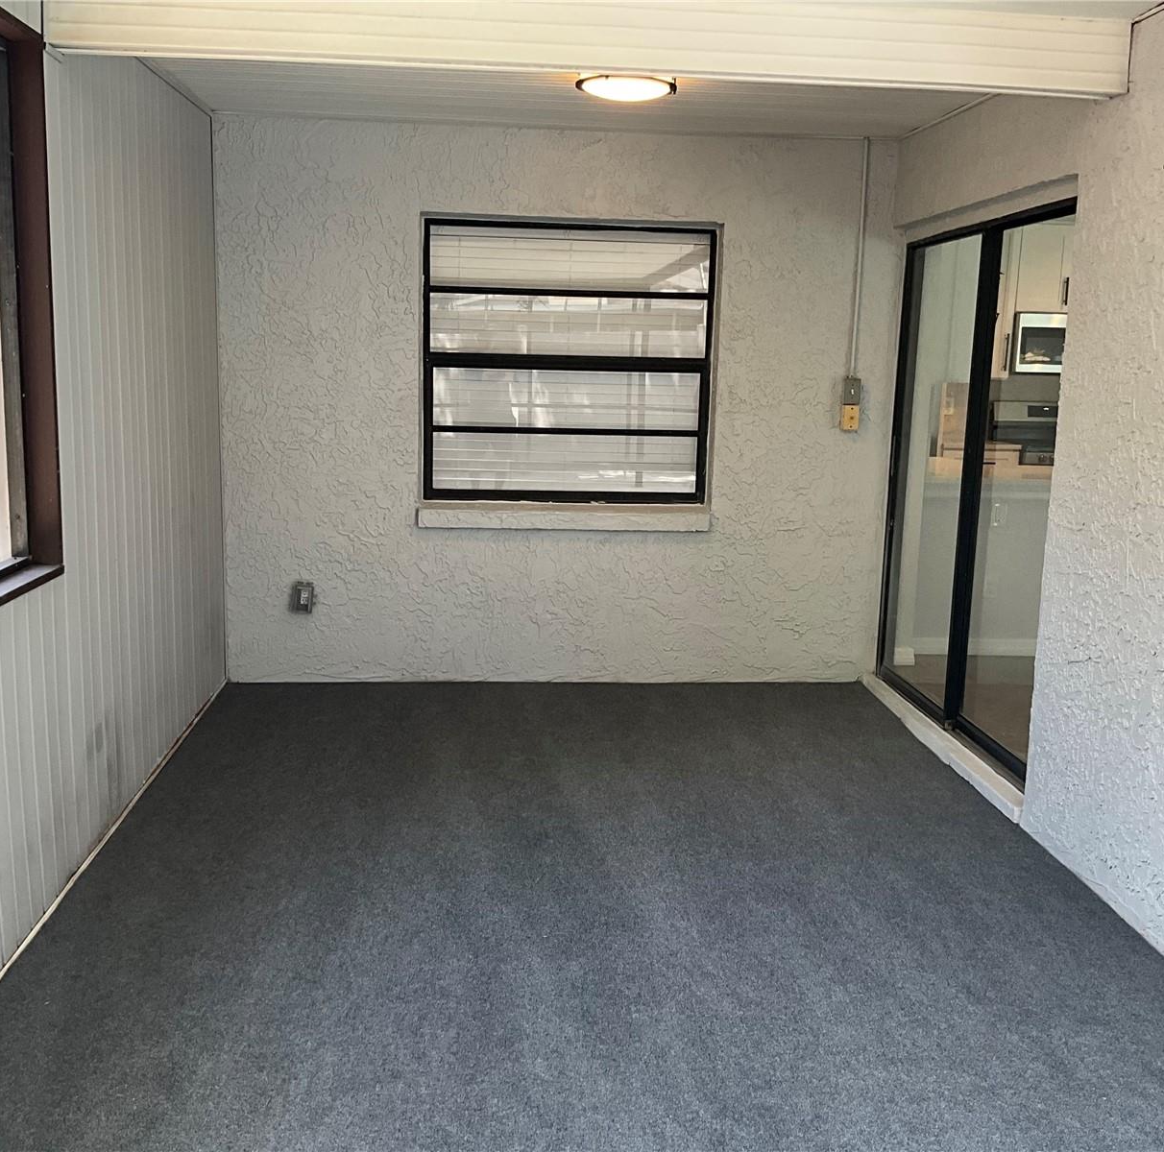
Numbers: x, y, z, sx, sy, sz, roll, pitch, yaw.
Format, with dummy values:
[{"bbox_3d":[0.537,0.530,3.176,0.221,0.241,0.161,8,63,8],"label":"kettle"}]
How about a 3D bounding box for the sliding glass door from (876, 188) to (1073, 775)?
[{"bbox_3d":[1.577,-0.363,5.152,0.110,2.030,1.830,1,10,-4],"label":"sliding glass door"}]

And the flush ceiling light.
[{"bbox_3d":[0.153,-1.687,4.413,0.350,0.115,0.350,1,10,-4],"label":"flush ceiling light"}]

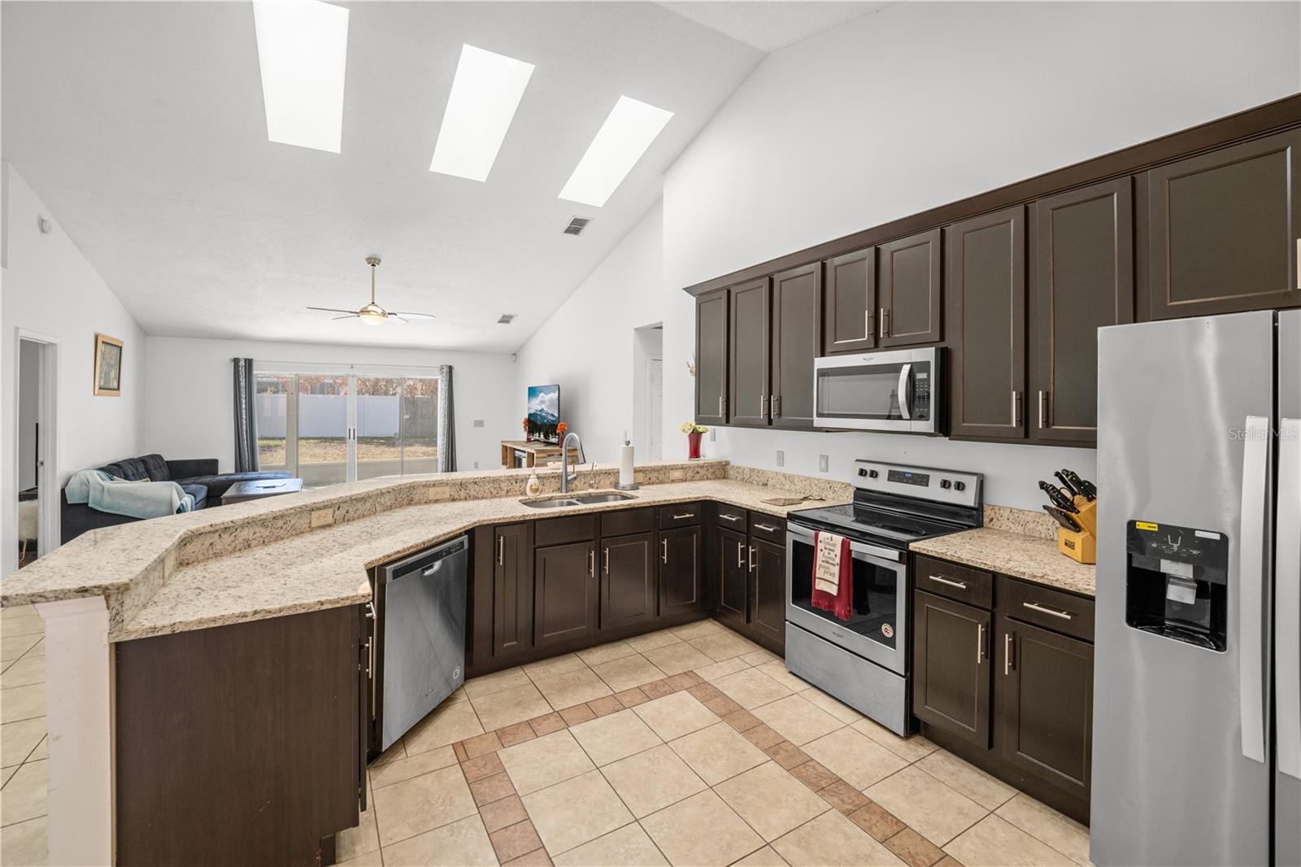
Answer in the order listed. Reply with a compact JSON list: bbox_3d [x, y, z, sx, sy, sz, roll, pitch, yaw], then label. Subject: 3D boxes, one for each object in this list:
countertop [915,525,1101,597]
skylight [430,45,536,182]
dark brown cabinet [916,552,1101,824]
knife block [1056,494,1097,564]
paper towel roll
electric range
[{"bbox_3d":[1.684,0.546,2.233,0.655,0.038,0.696,-2,4,-32],"label":"countertop"},{"bbox_3d":[-1.416,-2.535,4.121,0.500,0.080,1.370,-3,-11,-32],"label":"skylight"},{"bbox_3d":[1.707,1.011,2.273,0.625,0.895,0.696,-2,4,-32],"label":"dark brown cabinet"},{"bbox_3d":[1.874,0.404,2.135,0.215,0.255,0.140,0,3,9],"label":"knife block"},{"bbox_3d":[-0.184,0.251,3.930,0.118,0.290,0.118,0,3,0],"label":"paper towel roll"},{"bbox_3d":[1.282,0.821,2.854,0.705,1.190,0.757,-2,4,-32],"label":"electric range"}]

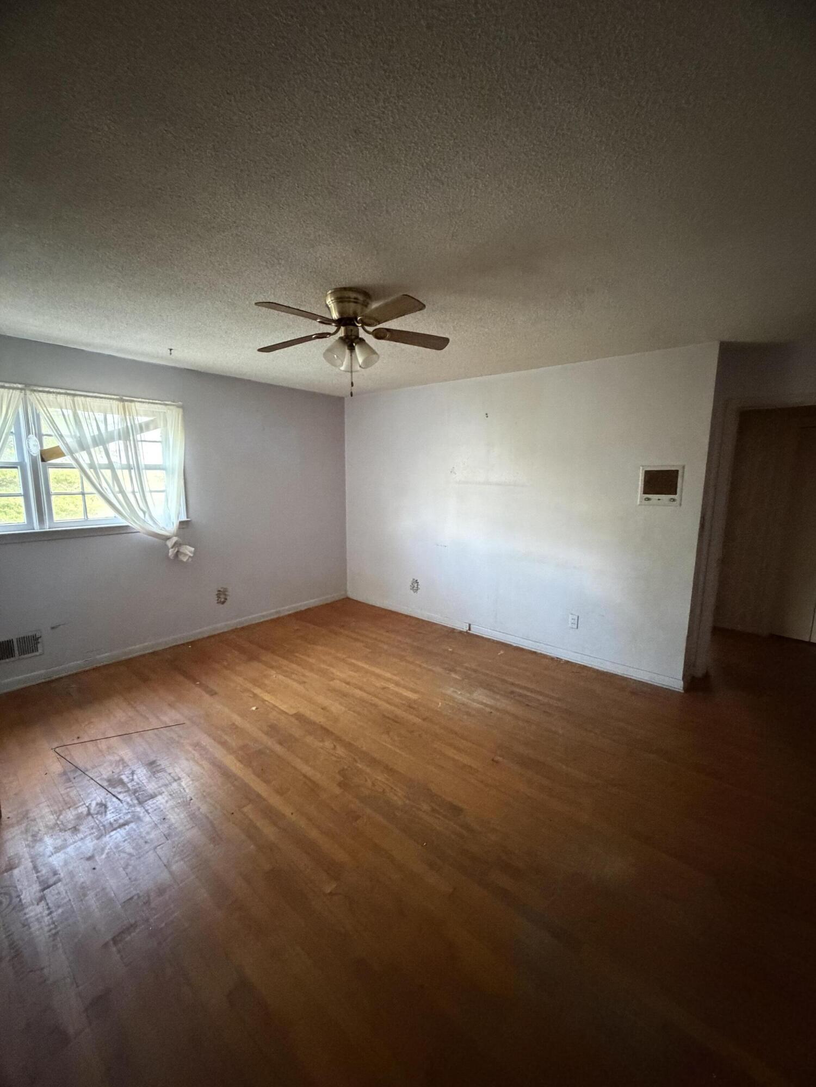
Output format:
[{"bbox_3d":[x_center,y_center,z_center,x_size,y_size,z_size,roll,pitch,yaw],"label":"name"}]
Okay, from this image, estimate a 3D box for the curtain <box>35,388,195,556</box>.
[{"bbox_3d":[-2.235,-0.449,3.482,0.120,1.350,1.010,8,11,40],"label":"curtain"}]

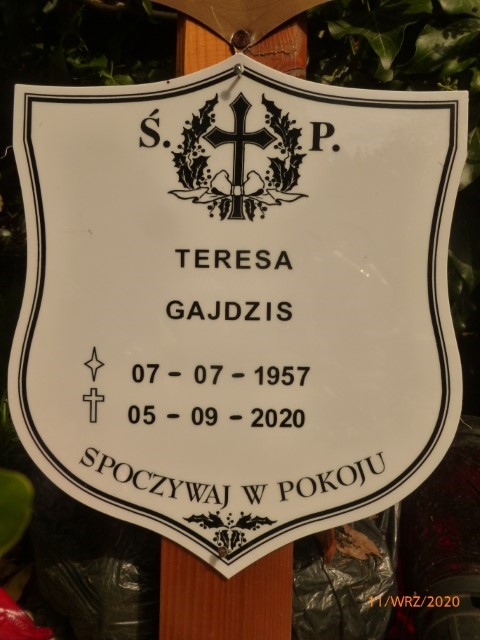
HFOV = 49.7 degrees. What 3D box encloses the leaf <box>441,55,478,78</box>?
[{"bbox_3d":[0.177,-0.206,0.420,0.031,0.022,0.018,2,5,11],"label":"leaf"}]

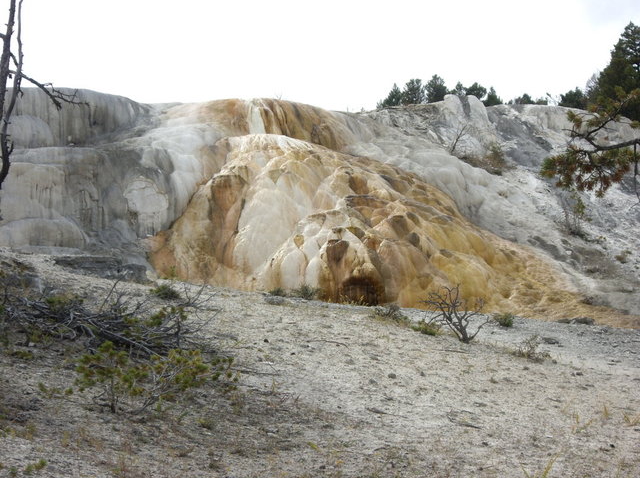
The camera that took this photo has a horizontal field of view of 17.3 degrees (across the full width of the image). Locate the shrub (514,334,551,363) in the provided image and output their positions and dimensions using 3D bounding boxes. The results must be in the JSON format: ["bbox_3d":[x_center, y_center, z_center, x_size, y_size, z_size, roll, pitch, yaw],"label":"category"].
[{"bbox_3d":[2.438,1.274,24.300,0.438,0.313,0.394,0,-3,0],"label":"shrub"}]

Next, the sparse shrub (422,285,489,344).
[{"bbox_3d":[1.691,0.937,26.500,0.855,0.732,0.727,0,-3,0],"label":"sparse shrub"}]

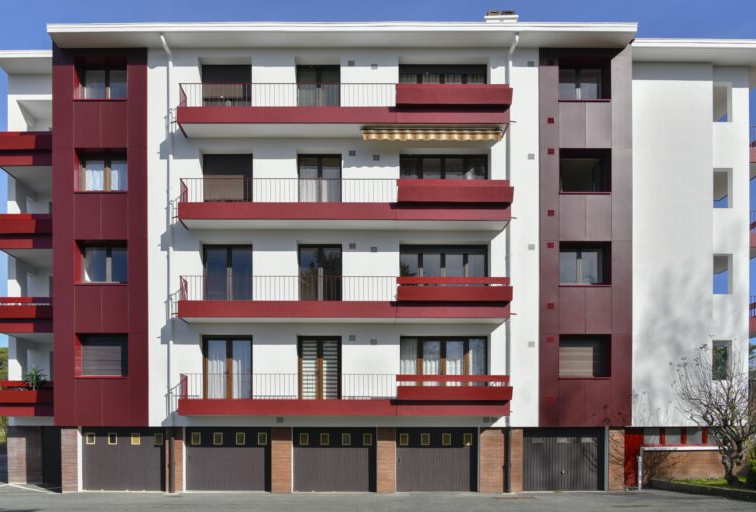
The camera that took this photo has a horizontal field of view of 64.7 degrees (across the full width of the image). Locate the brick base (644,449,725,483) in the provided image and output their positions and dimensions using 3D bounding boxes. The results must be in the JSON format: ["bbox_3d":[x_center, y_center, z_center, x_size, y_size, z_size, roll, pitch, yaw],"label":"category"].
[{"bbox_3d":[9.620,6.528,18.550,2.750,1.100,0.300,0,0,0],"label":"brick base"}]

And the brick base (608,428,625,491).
[{"bbox_3d":[7.318,6.233,18.475,0.550,1.925,0.450,0,0,0],"label":"brick base"}]

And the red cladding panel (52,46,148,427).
[{"bbox_3d":[-8.260,-0.573,17.780,2.858,11.297,0.250,0,0,0],"label":"red cladding panel"}]

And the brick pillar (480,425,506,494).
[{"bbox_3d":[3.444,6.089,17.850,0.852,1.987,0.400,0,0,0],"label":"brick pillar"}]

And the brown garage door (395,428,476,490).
[{"bbox_3d":[1.788,6.182,18.100,2.460,1.960,0.100,0,0,0],"label":"brown garage door"}]

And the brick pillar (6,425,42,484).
[{"bbox_3d":[-11.469,6.464,19.600,1.160,1.930,0.450,0,0,0],"label":"brick pillar"}]

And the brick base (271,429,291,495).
[{"bbox_3d":[-2.971,6.225,18.475,0.626,2.001,0.450,0,0,0],"label":"brick base"}]

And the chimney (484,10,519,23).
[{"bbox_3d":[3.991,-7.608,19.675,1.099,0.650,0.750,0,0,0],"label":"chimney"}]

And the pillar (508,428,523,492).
[{"bbox_3d":[4.201,6.241,18.460,0.428,1.971,0.420,0,0,0],"label":"pillar"}]

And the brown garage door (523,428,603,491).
[{"bbox_3d":[5.569,6.134,17.980,2.438,1.911,0.120,0,0,0],"label":"brown garage door"}]

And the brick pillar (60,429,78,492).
[{"bbox_3d":[-9.212,6.111,17.850,0.523,1.942,0.380,0,0,0],"label":"brick pillar"}]

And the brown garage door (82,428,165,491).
[{"bbox_3d":[-7.917,6.345,18.600,2.569,1.977,0.120,0,0,0],"label":"brown garage door"}]

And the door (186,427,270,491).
[{"bbox_3d":[-4.500,6.110,17.980,2.559,1.957,0.120,0,0,0],"label":"door"}]

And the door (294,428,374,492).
[{"bbox_3d":[-1.309,6.182,18.100,2.480,1.960,0.100,0,0,0],"label":"door"}]

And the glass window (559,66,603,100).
[{"bbox_3d":[6.354,-5.367,18.650,1.436,1.100,0.150,0,0,0],"label":"glass window"}]

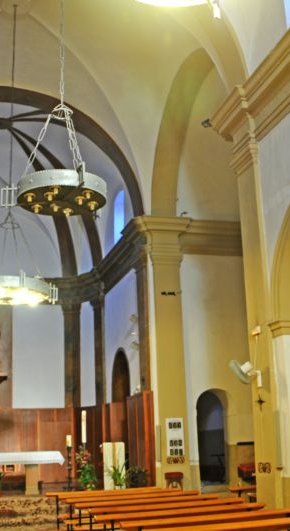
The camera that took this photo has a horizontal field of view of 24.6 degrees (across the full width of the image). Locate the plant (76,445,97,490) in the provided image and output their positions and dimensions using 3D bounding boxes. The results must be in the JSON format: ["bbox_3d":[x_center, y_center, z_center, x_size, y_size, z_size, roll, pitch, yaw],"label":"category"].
[{"bbox_3d":[-1.375,4.761,15.635,0.530,1.100,0.500,2,-15,-16],"label":"plant"}]

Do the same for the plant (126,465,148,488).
[{"bbox_3d":[-0.179,4.614,14.300,0.500,0.620,0.500,2,-15,-16],"label":"plant"}]

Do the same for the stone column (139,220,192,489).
[{"bbox_3d":[0.555,2.074,14.392,1.200,6.300,0.750,2,-15,-16],"label":"stone column"}]

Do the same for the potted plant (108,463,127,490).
[{"bbox_3d":[-0.619,4.779,14.989,0.480,0.670,0.450,2,-15,-16],"label":"potted plant"}]

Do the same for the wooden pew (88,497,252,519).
[{"bbox_3d":[0.309,3.800,9.445,2.300,0.840,0.500,2,-15,-16],"label":"wooden pew"}]

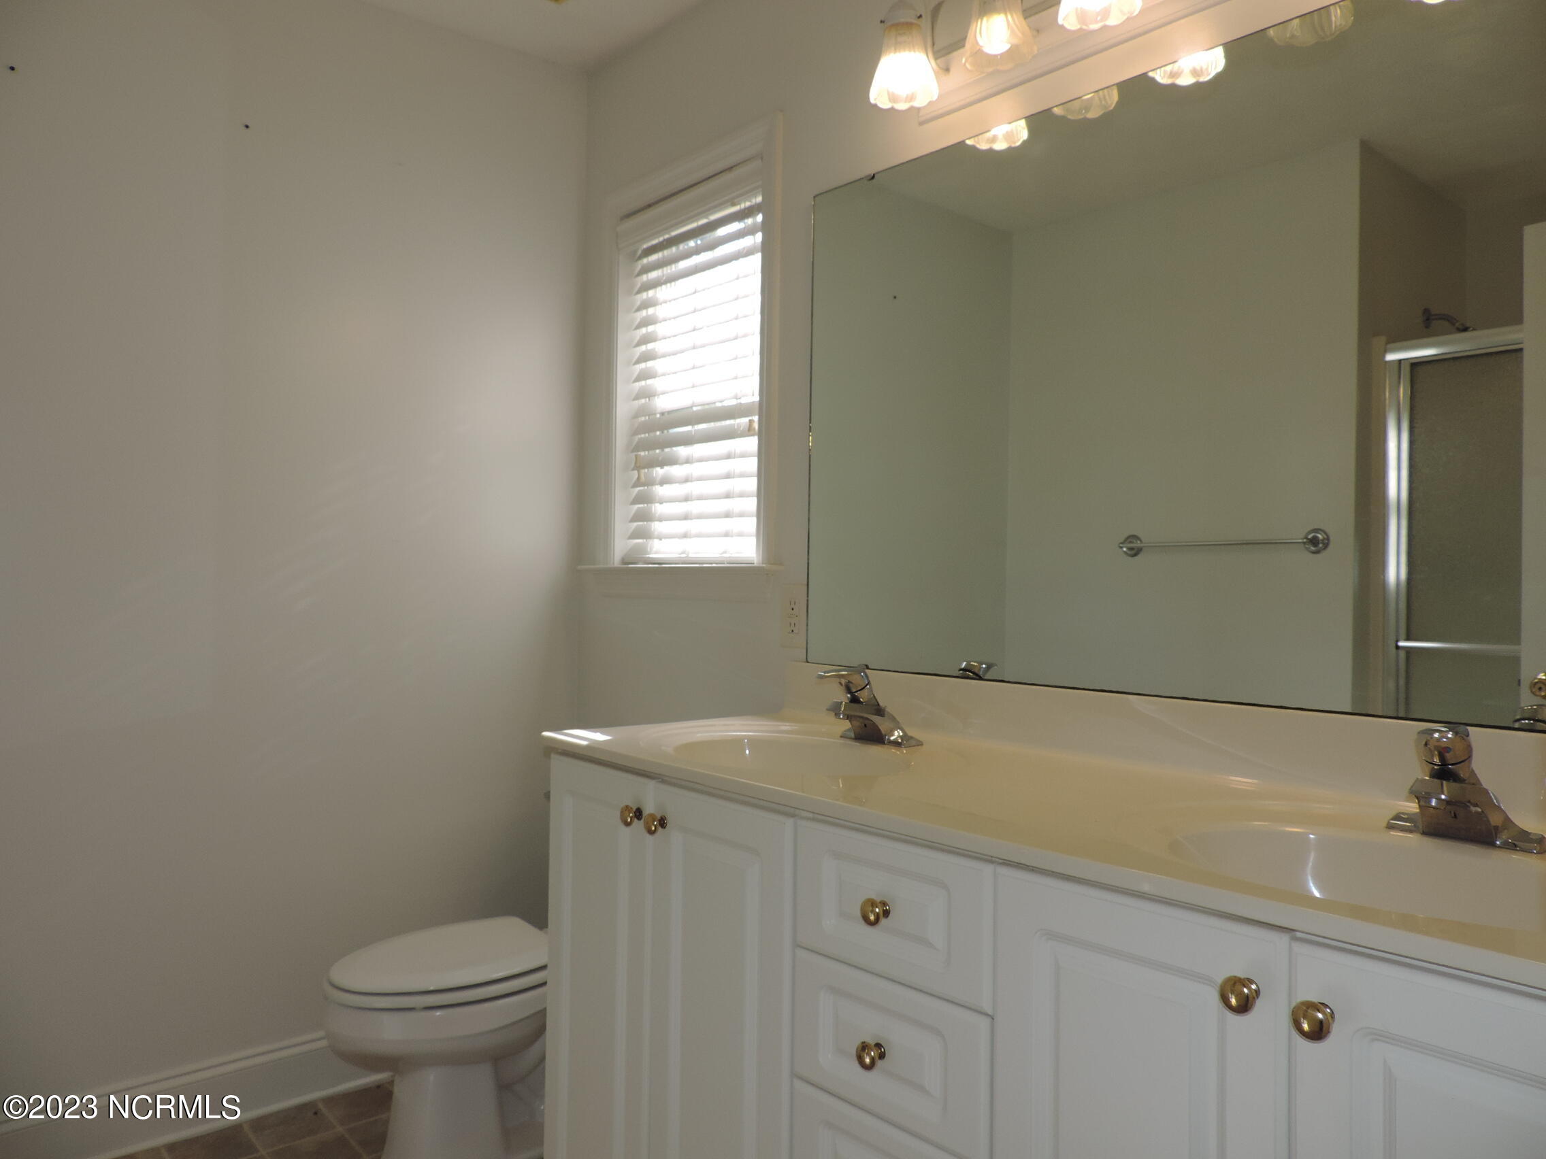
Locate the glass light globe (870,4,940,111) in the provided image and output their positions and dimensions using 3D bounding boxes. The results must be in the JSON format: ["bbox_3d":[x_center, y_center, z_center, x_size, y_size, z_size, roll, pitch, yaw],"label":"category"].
[{"bbox_3d":[0.219,-0.863,1.763,0.113,0.130,0.113,1,1,0],"label":"glass light globe"}]

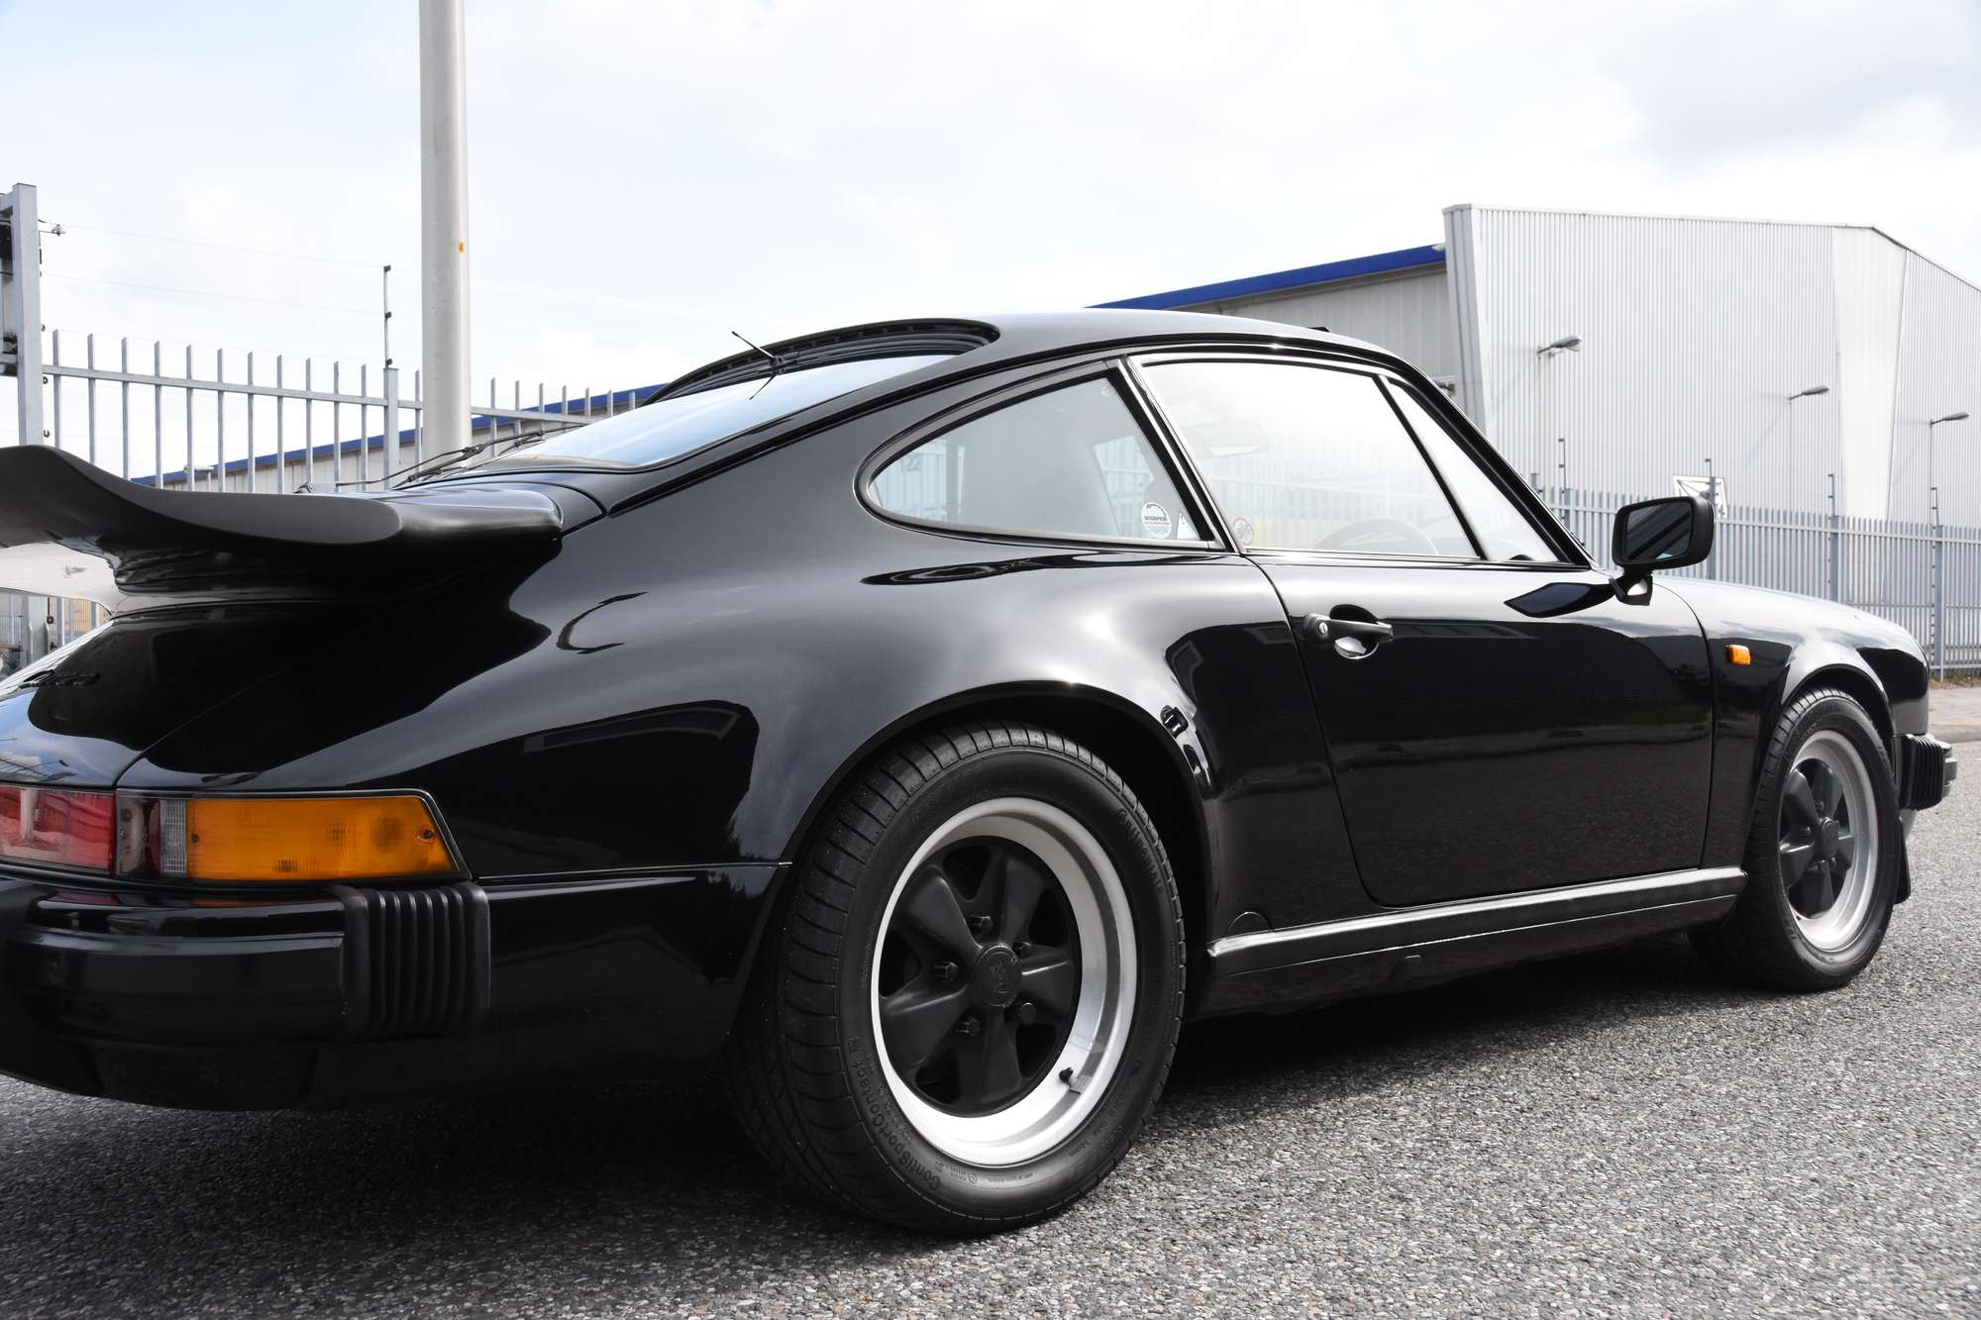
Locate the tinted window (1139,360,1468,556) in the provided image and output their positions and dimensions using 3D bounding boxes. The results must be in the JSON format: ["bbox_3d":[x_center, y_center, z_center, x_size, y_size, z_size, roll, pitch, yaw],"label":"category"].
[{"bbox_3d":[0.517,-0.306,2.891,0.650,0.320,0.050,-1,-25,-42],"label":"tinted window"}]

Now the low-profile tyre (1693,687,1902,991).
[{"bbox_3d":[1.663,0.373,3.790,0.630,0.630,0.205,-1,-1,-40],"label":"low-profile tyre"}]

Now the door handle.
[{"bbox_3d":[0.529,-0.036,2.683,0.185,0.065,0.048,-1,-1,-42],"label":"door handle"}]

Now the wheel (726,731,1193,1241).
[{"bbox_3d":[-0.040,0.387,2.282,0.630,0.622,0.225,-1,-1,-42],"label":"wheel"}]

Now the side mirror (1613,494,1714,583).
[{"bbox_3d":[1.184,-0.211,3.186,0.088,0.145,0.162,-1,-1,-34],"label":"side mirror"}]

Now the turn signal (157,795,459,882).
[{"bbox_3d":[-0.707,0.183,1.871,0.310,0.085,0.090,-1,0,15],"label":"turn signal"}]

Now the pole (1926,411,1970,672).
[{"bbox_3d":[24.290,-2.981,46.000,0.250,6.700,0.950,-1,0,-42],"label":"pole"}]

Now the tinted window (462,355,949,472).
[{"bbox_3d":[-0.559,-0.351,2.779,0.630,0.090,1.080,-25,16,-40],"label":"tinted window"}]

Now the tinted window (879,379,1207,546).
[{"bbox_3d":[0.058,-0.290,2.497,0.563,0.285,0.050,-1,-25,-38],"label":"tinted window"}]

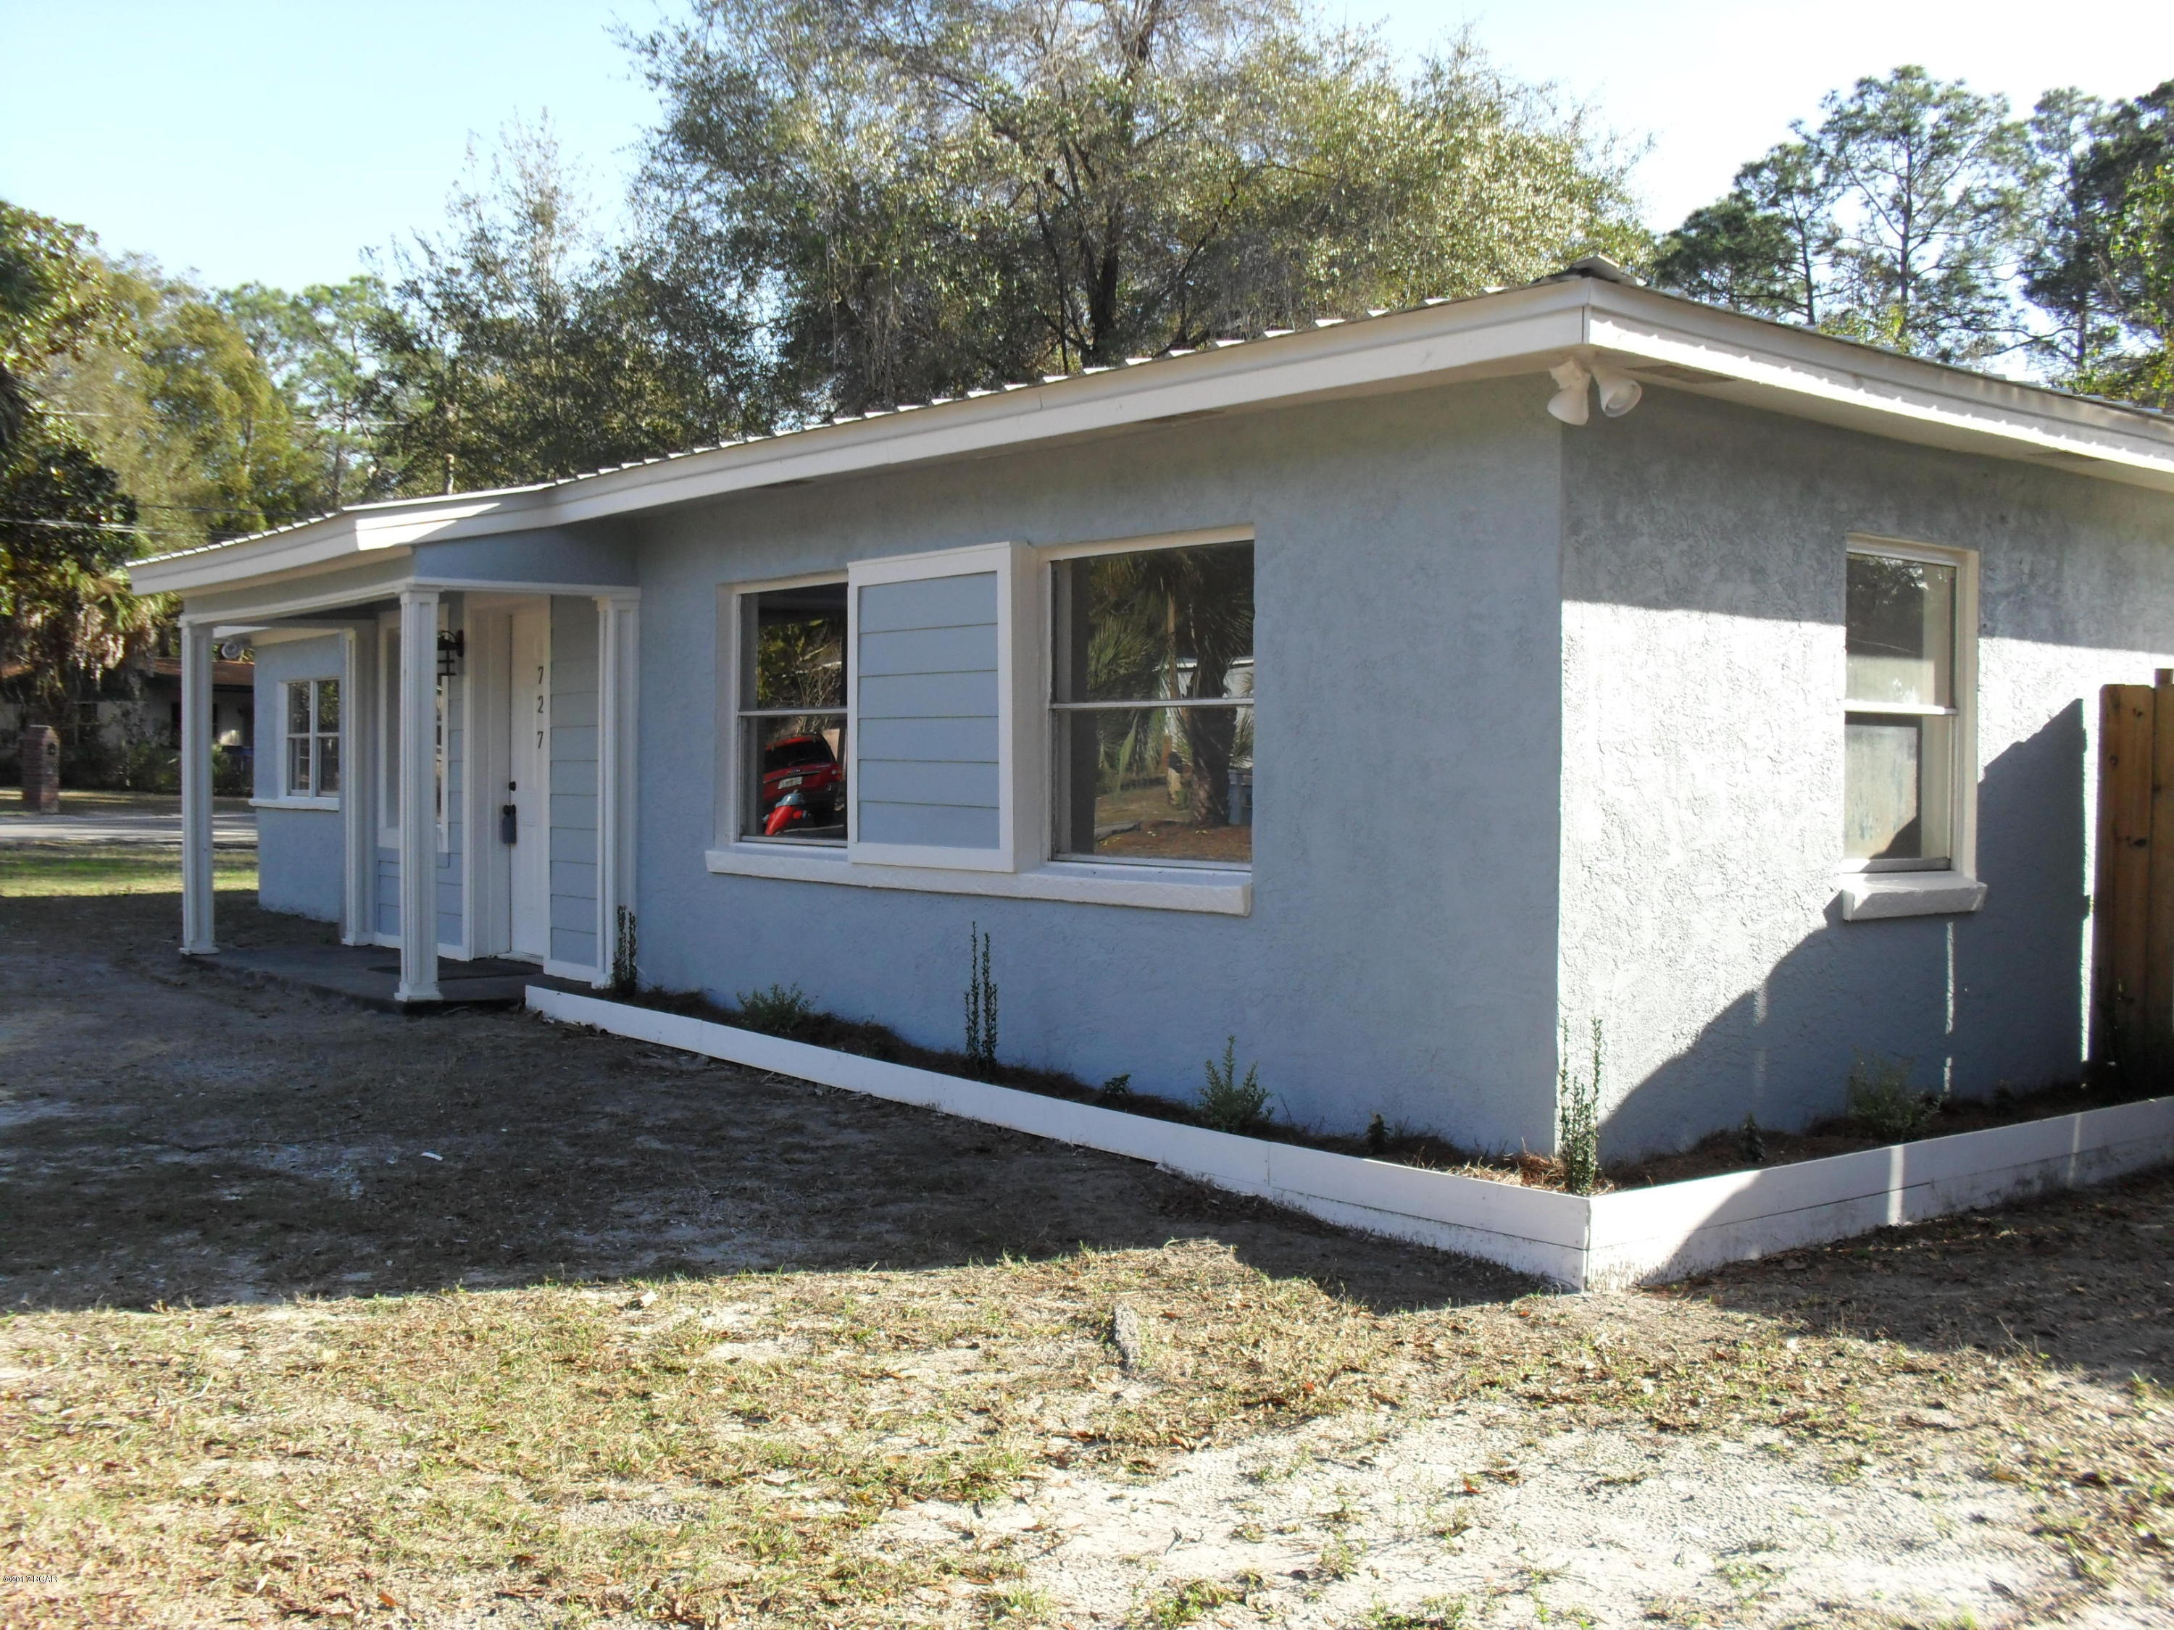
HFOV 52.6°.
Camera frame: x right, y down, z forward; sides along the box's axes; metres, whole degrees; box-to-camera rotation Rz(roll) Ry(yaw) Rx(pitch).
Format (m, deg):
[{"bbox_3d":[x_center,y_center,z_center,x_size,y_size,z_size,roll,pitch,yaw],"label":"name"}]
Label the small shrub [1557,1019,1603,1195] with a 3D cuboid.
[{"bbox_3d":[1.421,0.843,6.340,0.132,0.505,0.132,1,1,13],"label":"small shrub"}]

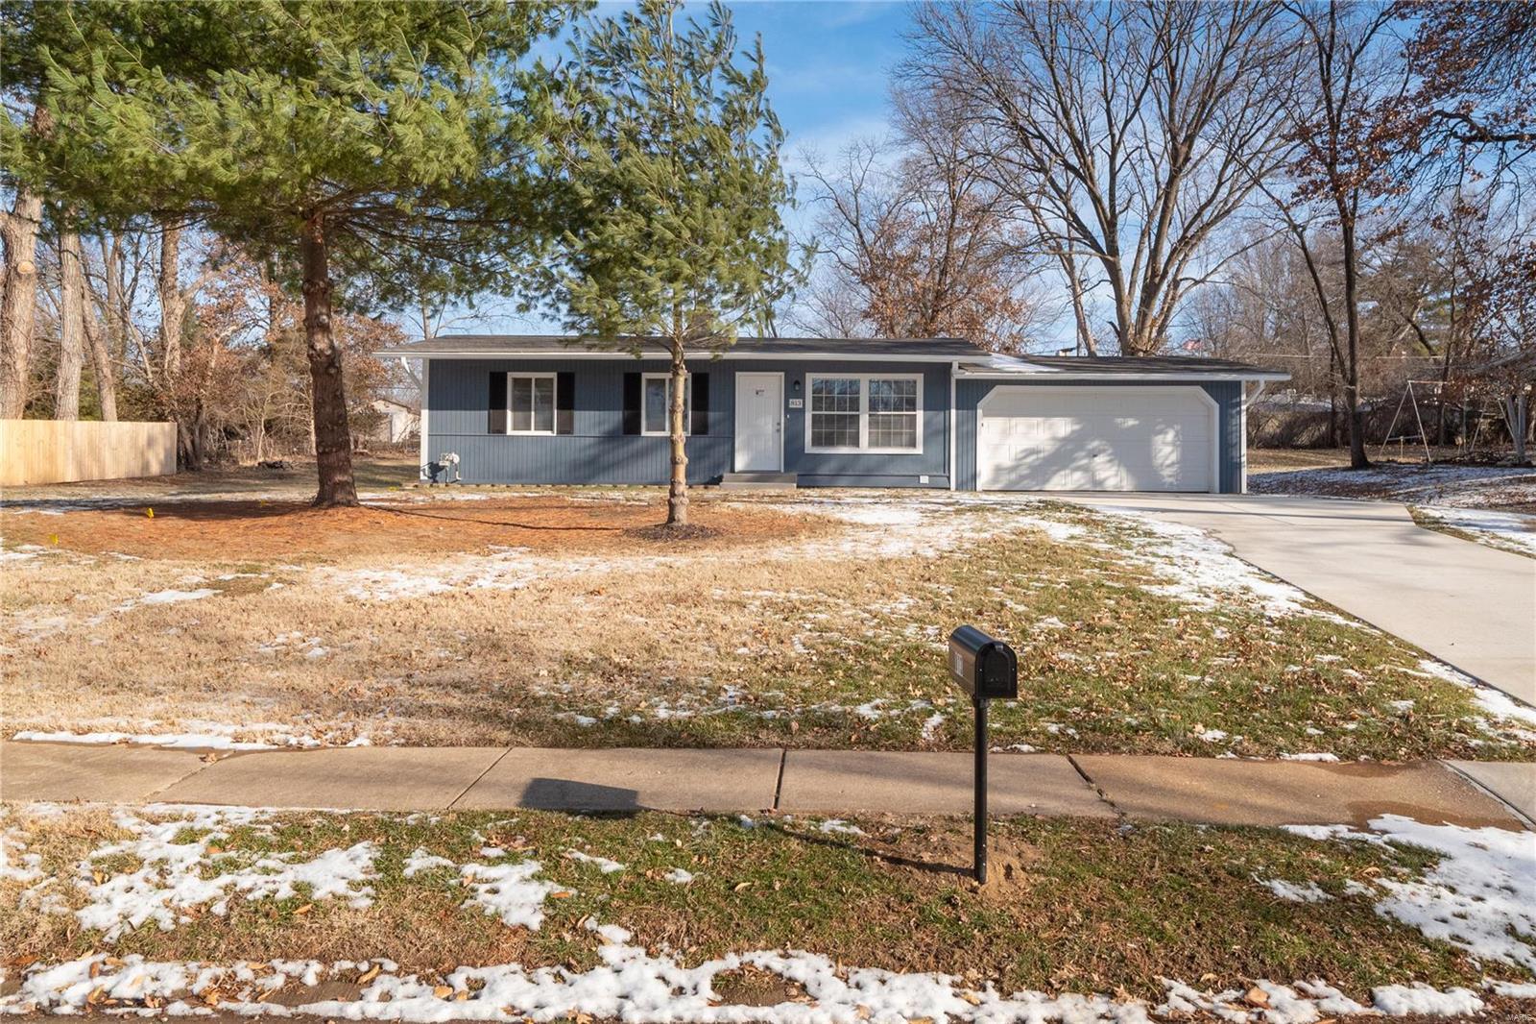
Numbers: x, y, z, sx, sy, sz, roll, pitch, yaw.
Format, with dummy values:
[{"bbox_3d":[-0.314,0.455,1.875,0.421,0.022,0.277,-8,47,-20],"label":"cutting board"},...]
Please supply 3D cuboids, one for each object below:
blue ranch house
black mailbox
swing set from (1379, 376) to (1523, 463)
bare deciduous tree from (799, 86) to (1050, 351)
[{"bbox_3d":[1.412,-2.493,29.903,19.268,3.794,9.500,0,1,2],"label":"blue ranch house"},{"bbox_3d":[0.925,0.642,5.150,0.168,0.228,0.520,0,1,-4],"label":"black mailbox"},{"bbox_3d":[18.484,-2.465,32.300,3.600,2.000,1.400,0,2,-25],"label":"swing set"},{"bbox_3d":[6.077,-8.772,45.820,9.600,14.962,9.200,0,1,0],"label":"bare deciduous tree"}]

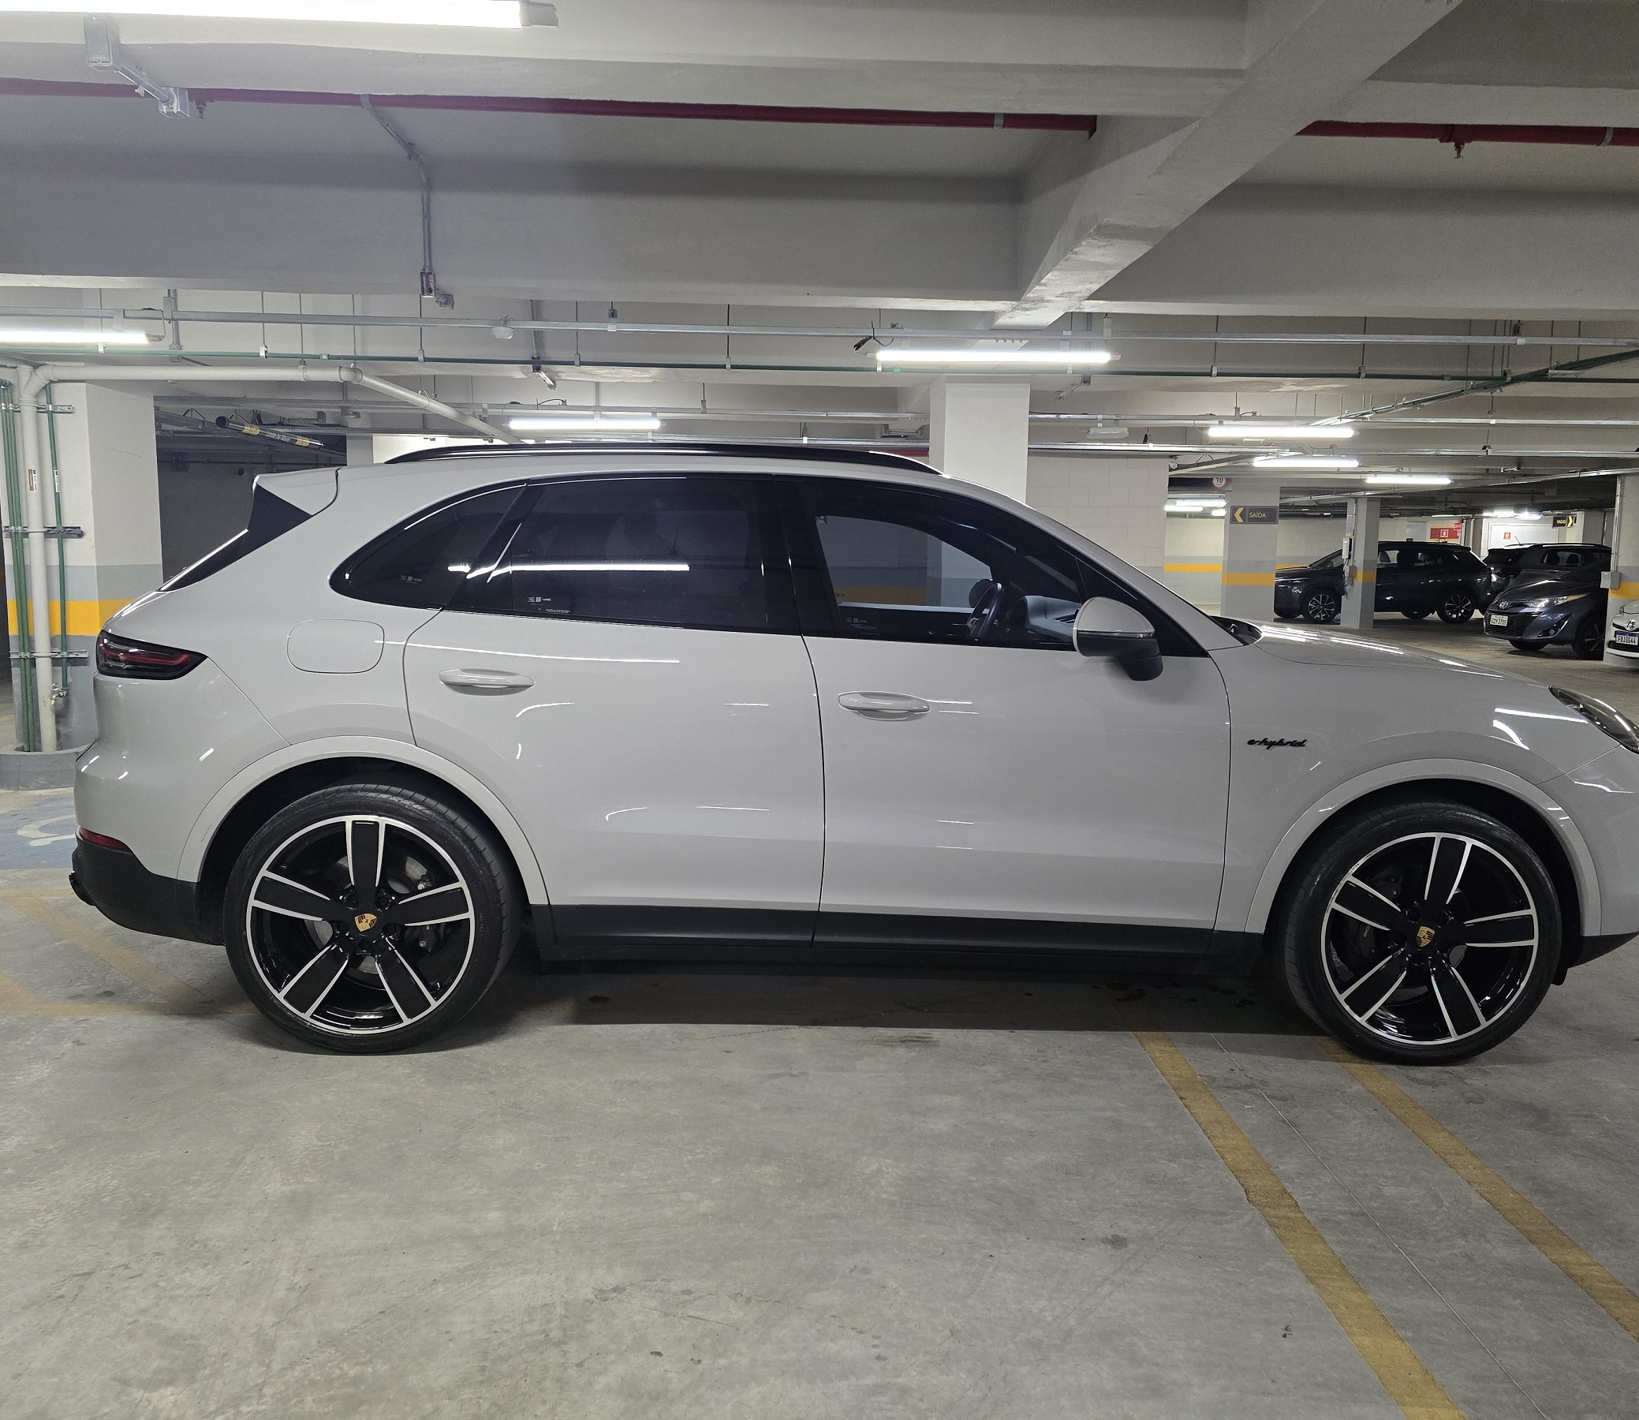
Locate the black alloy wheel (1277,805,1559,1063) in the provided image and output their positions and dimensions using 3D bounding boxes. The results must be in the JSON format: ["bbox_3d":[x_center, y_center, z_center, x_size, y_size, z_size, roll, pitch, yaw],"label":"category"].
[{"bbox_3d":[1.660,0.604,3.546,0.737,0.737,0.280,1,8,0],"label":"black alloy wheel"}]

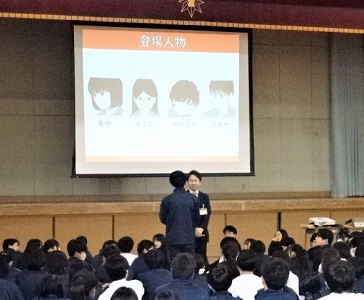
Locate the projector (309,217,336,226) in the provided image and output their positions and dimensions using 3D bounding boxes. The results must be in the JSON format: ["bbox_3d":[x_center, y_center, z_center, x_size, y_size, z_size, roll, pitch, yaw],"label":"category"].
[{"bbox_3d":[2.401,1.224,21.300,0.370,0.095,0.280,0,6,-26],"label":"projector"}]

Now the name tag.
[{"bbox_3d":[0.270,0.761,15.500,0.100,0.085,0.010,-3,-1,3],"label":"name tag"}]

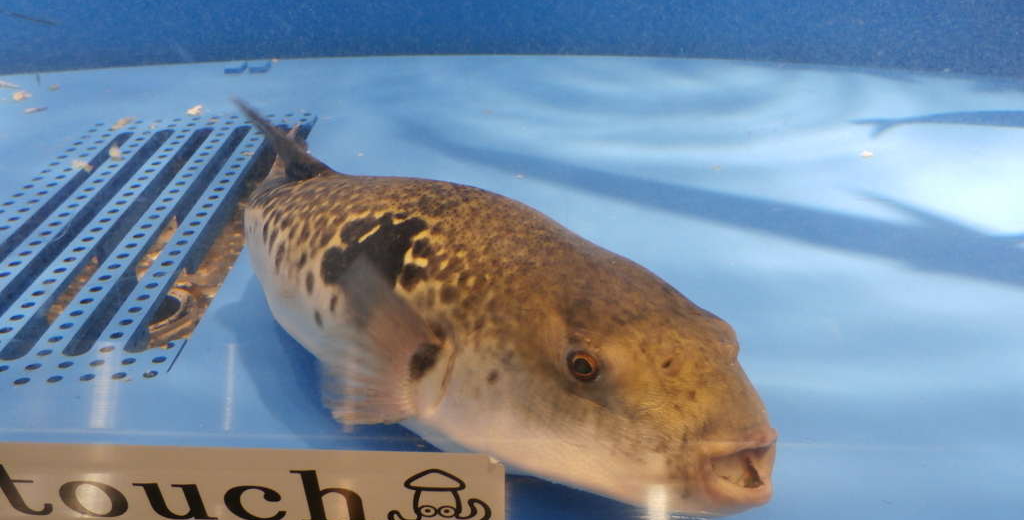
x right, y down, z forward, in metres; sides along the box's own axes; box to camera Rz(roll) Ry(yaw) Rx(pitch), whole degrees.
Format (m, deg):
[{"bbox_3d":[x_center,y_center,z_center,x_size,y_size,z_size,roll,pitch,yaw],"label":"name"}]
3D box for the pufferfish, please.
[{"bbox_3d":[-0.042,0.008,0.385,0.150,0.128,0.405,-20,30,-39],"label":"pufferfish"}]

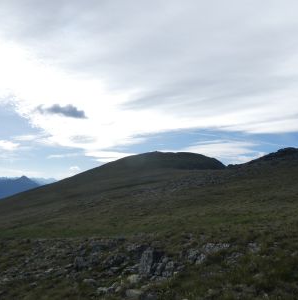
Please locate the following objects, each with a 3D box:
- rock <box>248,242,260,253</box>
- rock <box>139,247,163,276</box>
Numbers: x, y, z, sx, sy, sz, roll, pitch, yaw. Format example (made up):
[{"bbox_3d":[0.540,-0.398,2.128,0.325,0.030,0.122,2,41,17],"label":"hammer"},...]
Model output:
[{"bbox_3d":[2.336,2.180,6.200,0.260,0.180,0.220,0,-6,0],"label":"rock"},{"bbox_3d":[0.047,2.091,5.200,0.420,0.460,0.360,0,-6,0],"label":"rock"}]

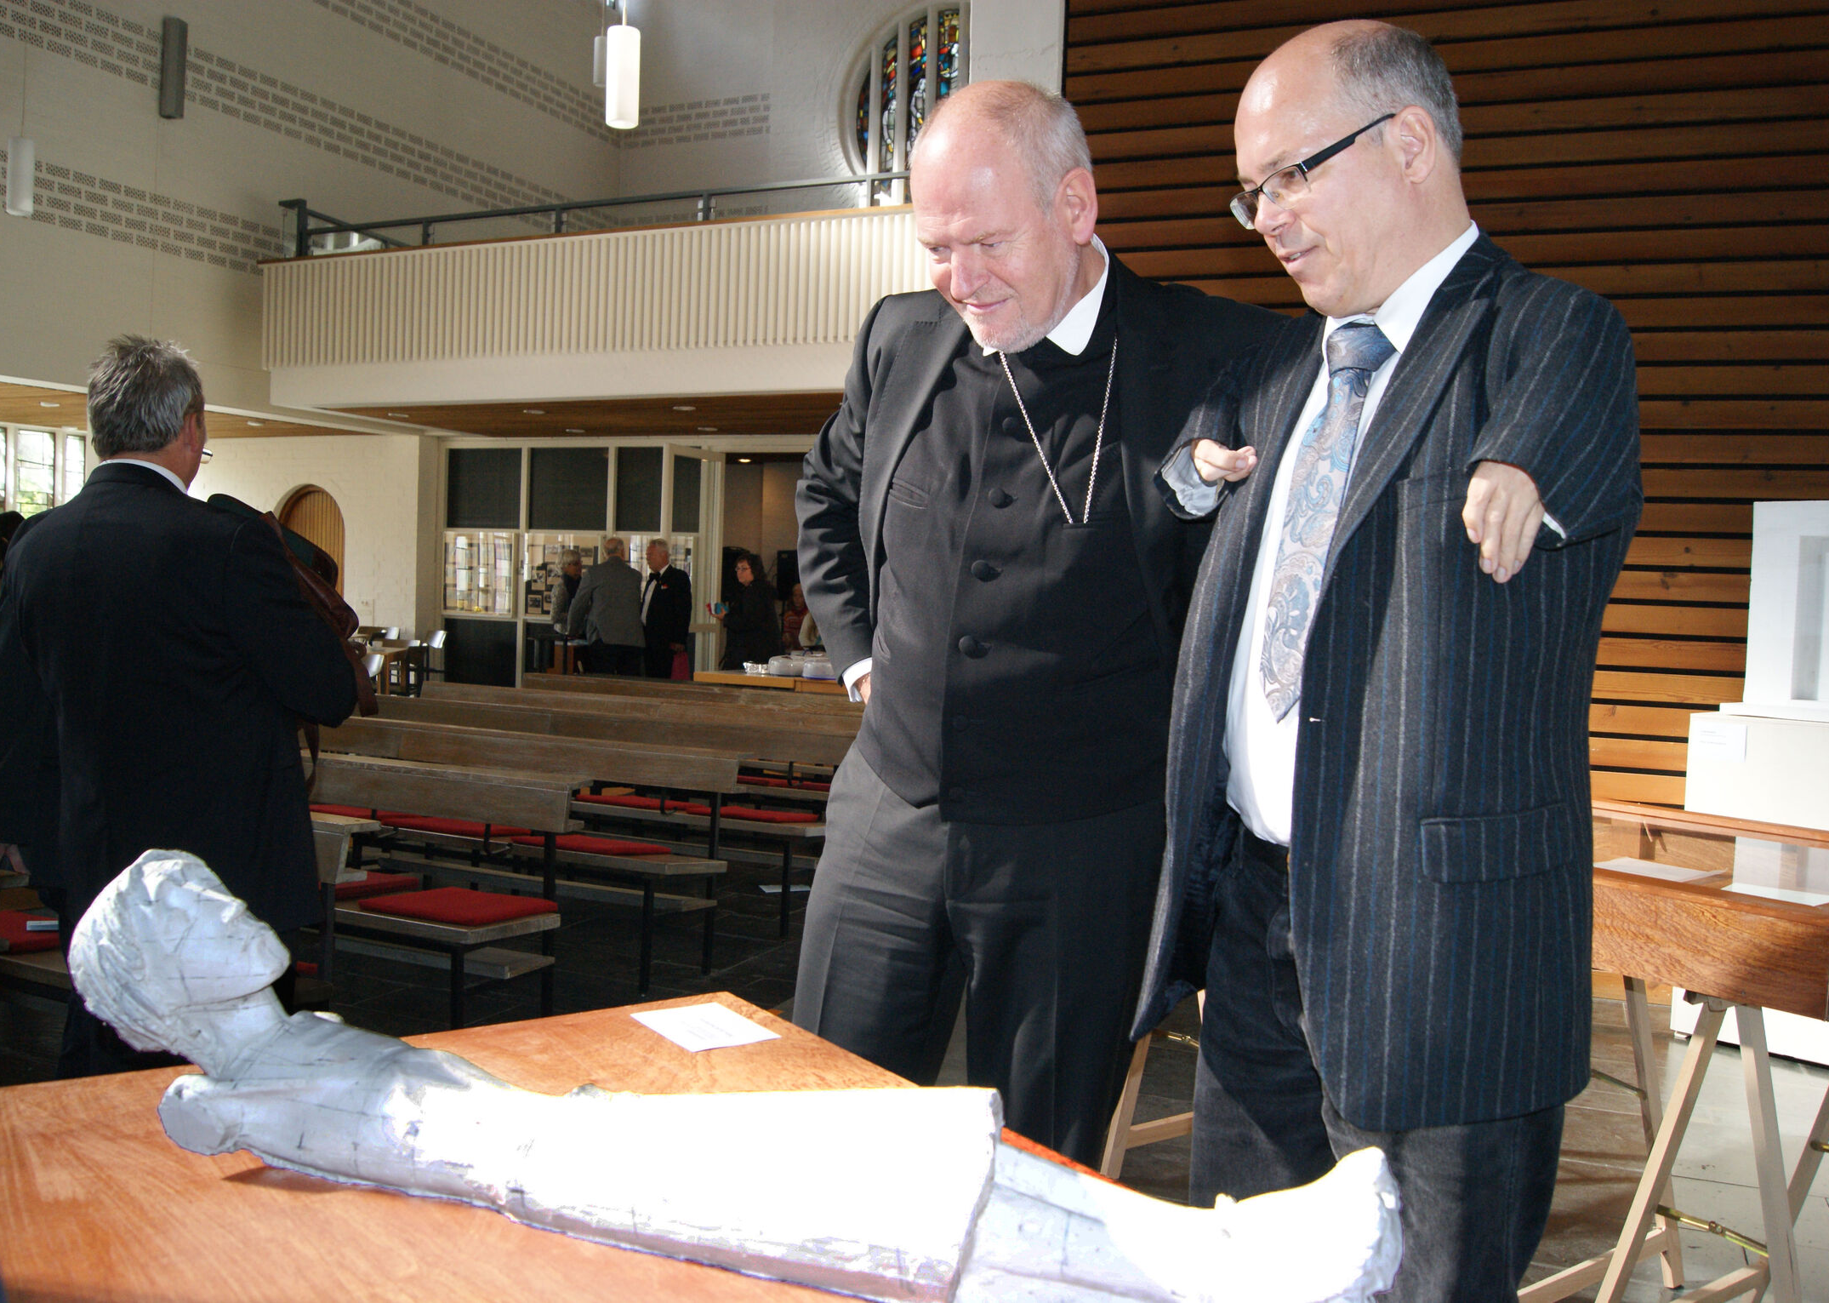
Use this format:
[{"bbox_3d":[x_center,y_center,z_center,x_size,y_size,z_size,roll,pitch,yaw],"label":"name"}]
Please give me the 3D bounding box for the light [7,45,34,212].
[{"bbox_3d":[-5.117,-2.976,8.400,0.150,0.953,0.150,0,3,-31],"label":"light"}]

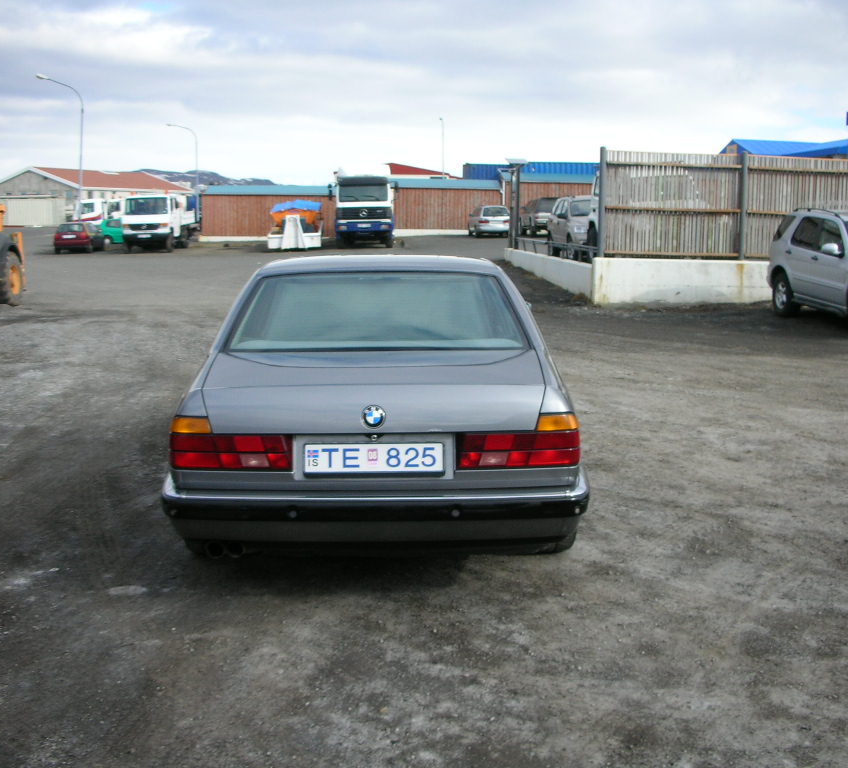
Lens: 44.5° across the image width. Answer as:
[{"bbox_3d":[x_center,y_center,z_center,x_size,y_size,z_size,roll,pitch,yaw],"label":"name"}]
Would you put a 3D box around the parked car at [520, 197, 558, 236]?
[{"bbox_3d":[5.721,-7.806,48.478,1.780,1.750,4.500,0,9,-3],"label":"parked car"}]

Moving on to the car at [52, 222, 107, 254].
[{"bbox_3d":[-16.368,-7.012,49.188,1.670,1.420,3.900,-1,9,-8],"label":"car"}]

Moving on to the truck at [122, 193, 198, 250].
[{"bbox_3d":[-12.485,-7.679,49.226,2.200,2.650,6.000,0,9,-1],"label":"truck"}]

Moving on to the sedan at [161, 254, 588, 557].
[{"bbox_3d":[-0.229,-0.084,6.263,1.845,1.410,4.910,0,9,-1],"label":"sedan"}]

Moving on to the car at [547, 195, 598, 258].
[{"bbox_3d":[4.713,-4.418,29.093,1.780,1.720,4.500,0,9,-3],"label":"car"}]

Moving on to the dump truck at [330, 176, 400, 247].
[{"bbox_3d":[-2.795,-8.222,49.444,2.500,3.150,7.500,0,9,-3],"label":"dump truck"}]

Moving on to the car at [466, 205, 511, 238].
[{"bbox_3d":[3.114,-7.503,47.654,1.710,1.440,4.450,0,9,-2],"label":"car"}]

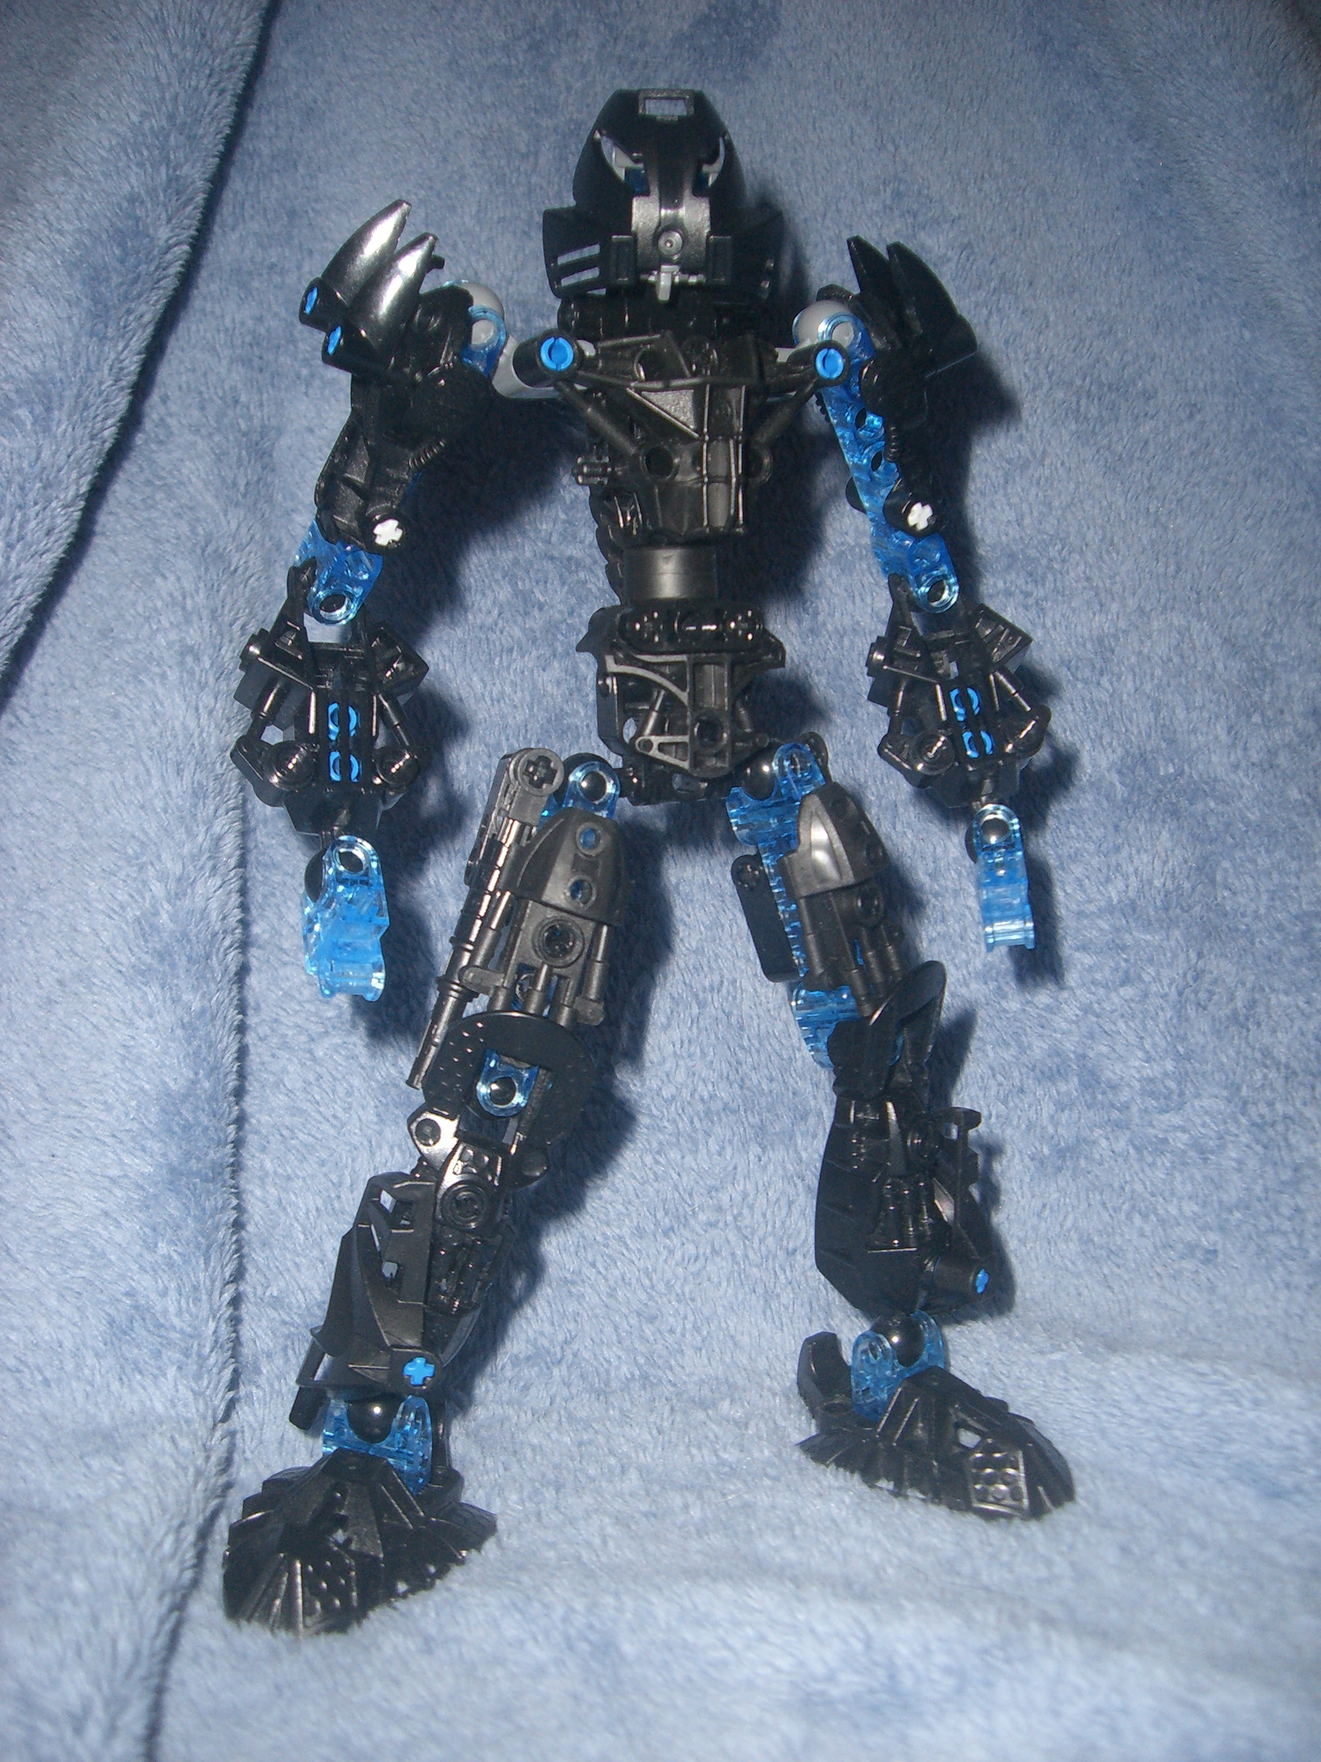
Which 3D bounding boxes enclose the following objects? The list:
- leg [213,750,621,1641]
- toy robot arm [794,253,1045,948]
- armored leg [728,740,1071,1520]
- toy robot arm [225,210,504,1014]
[{"bbox_3d":[-0.033,0.049,0.317,0.043,0.140,0.055,17,3,11],"label":"leg"},{"bbox_3d":[0.047,-0.049,0.334,0.035,0.126,0.042,-10,0,-3],"label":"toy robot arm"},{"bbox_3d":[0.038,0.042,0.332,0.040,0.130,0.053,-12,4,-37],"label":"armored leg"},{"bbox_3d":[-0.050,-0.047,0.321,0.038,0.130,0.042,9,0,6],"label":"toy robot arm"}]

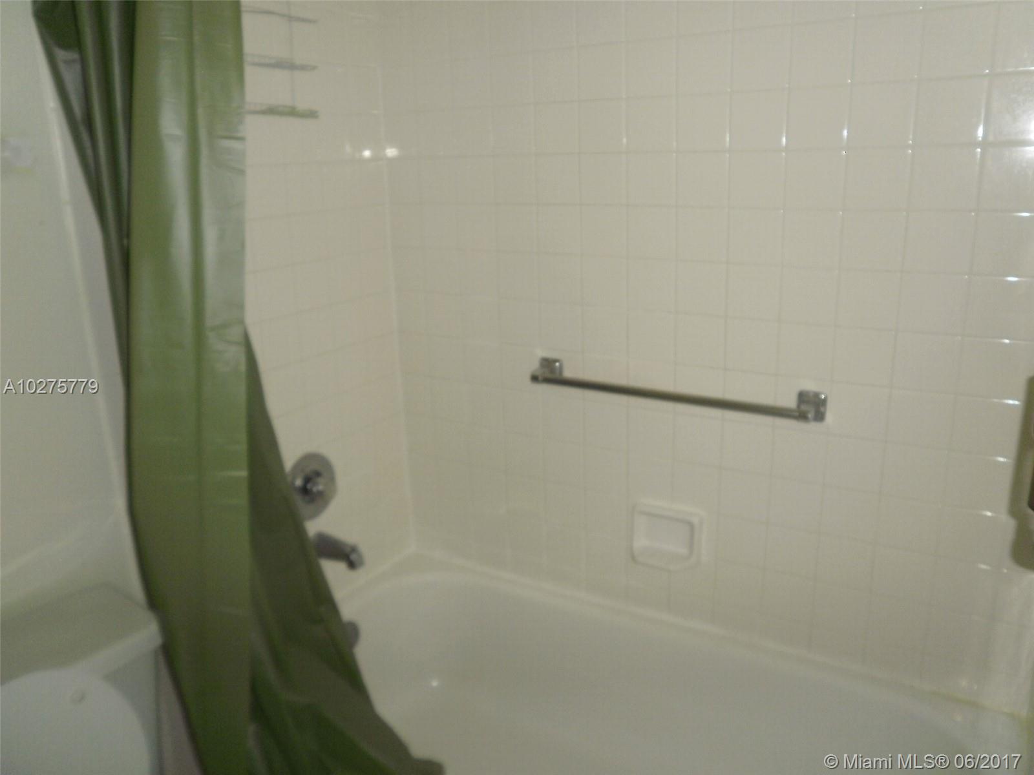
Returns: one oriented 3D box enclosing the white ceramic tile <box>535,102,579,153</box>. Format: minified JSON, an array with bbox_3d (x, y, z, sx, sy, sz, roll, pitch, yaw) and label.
[{"bbox_3d":[0.090,-0.566,1.697,0.108,0.108,0.009,8,21,31],"label":"white ceramic tile"}]

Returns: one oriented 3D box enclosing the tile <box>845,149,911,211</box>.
[{"bbox_3d":[0.651,-0.375,1.395,0.108,0.108,0.009,8,20,31],"label":"tile"}]

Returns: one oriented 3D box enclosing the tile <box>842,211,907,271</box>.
[{"bbox_3d":[0.657,-0.270,1.430,0.108,0.108,0.009,8,21,31],"label":"tile"}]

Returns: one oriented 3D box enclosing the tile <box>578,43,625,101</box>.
[{"bbox_3d":[0.171,-0.645,1.591,0.108,0.108,0.008,8,20,31],"label":"tile"}]

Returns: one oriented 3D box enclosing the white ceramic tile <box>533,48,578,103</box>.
[{"bbox_3d":[0.083,-0.671,1.676,0.108,0.108,0.009,8,20,31],"label":"white ceramic tile"}]

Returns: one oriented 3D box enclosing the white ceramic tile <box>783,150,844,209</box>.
[{"bbox_3d":[0.560,-0.390,1.451,0.108,0.108,0.009,8,20,31],"label":"white ceramic tile"}]

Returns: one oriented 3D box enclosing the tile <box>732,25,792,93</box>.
[{"bbox_3d":[0.455,-0.609,1.443,0.108,0.108,0.009,8,21,31],"label":"tile"}]

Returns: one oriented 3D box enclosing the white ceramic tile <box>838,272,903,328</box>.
[{"bbox_3d":[0.660,-0.166,1.458,0.108,0.108,0.009,8,21,31],"label":"white ceramic tile"}]

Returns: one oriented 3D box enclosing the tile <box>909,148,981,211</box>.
[{"bbox_3d":[0.727,-0.355,1.316,0.108,0.108,0.008,8,20,31],"label":"tile"}]

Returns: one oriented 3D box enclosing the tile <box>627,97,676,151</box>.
[{"bbox_3d":[0.275,-0.536,1.586,0.108,0.108,0.009,8,21,31],"label":"tile"}]

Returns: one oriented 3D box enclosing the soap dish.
[{"bbox_3d":[0.344,0.348,1.783,0.160,0.142,0.060,8,20,31],"label":"soap dish"}]

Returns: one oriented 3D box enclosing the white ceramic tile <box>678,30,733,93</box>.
[{"bbox_3d":[0.355,-0.617,1.477,0.108,0.108,0.008,8,20,31],"label":"white ceramic tile"}]

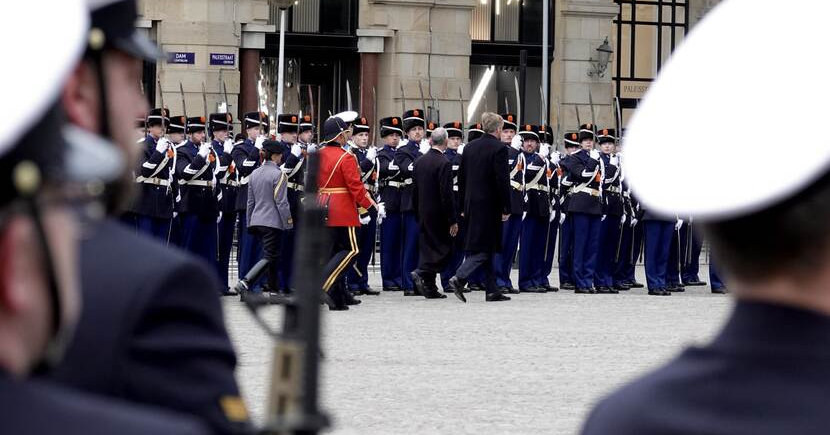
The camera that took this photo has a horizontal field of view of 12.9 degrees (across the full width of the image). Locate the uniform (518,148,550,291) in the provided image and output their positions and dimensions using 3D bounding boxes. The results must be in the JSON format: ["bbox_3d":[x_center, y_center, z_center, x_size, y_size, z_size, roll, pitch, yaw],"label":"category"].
[{"bbox_3d":[1.261,0.050,38.687,0.500,1.490,0.400,-1,1,-25],"label":"uniform"}]

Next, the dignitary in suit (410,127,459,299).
[{"bbox_3d":[0.180,-0.039,35.700,0.500,1.675,0.520,-1,2,-40],"label":"dignitary in suit"}]

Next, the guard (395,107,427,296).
[{"bbox_3d":[-0.026,-0.154,38.200,0.520,1.944,0.400,-1,2,-32],"label":"guard"}]

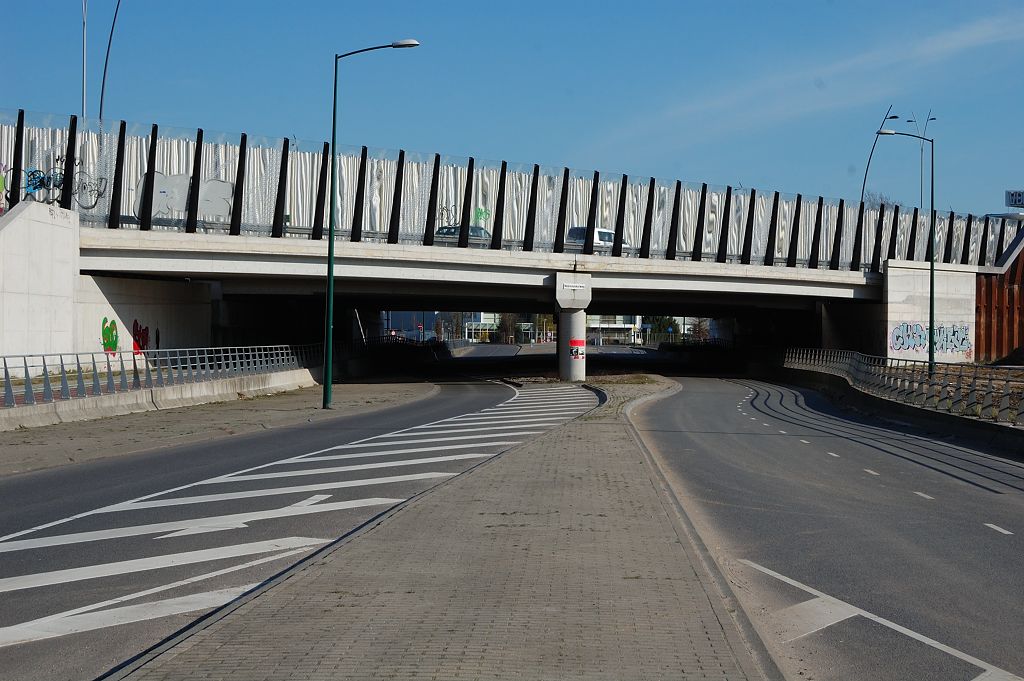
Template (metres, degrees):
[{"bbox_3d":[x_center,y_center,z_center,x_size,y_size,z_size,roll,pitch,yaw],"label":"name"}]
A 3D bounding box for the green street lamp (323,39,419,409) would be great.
[{"bbox_3d":[-3.497,-2.894,44.400,2.200,9.160,0.320,1,1,5],"label":"green street lamp"}]

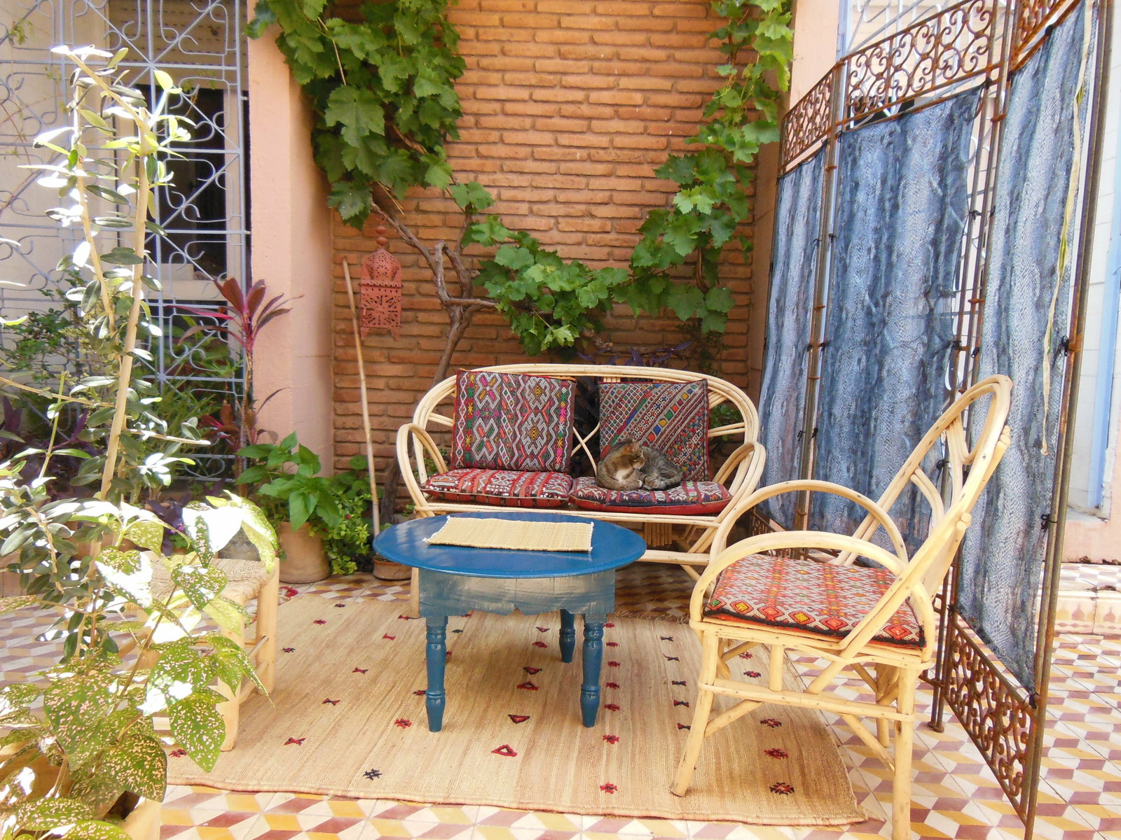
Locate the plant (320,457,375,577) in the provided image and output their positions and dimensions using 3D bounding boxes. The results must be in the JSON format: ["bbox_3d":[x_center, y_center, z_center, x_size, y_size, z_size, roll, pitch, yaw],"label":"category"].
[{"bbox_3d":[-0.857,0.376,3.268,0.224,0.478,0.229,2,5,2],"label":"plant"}]

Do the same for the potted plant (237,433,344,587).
[{"bbox_3d":[-1.070,0.330,3.195,0.406,0.562,0.364,2,5,2],"label":"potted plant"}]

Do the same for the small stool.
[{"bbox_3d":[-0.902,0.545,1.952,0.352,0.366,0.348,1,5,-3],"label":"small stool"}]

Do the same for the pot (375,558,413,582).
[{"bbox_3d":[-0.665,0.587,3.259,0.175,0.071,0.175,2,5,0],"label":"pot"}]

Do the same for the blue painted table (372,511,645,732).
[{"bbox_3d":[-0.132,0.524,2.175,0.718,0.423,0.718,1,5,-8],"label":"blue painted table"}]

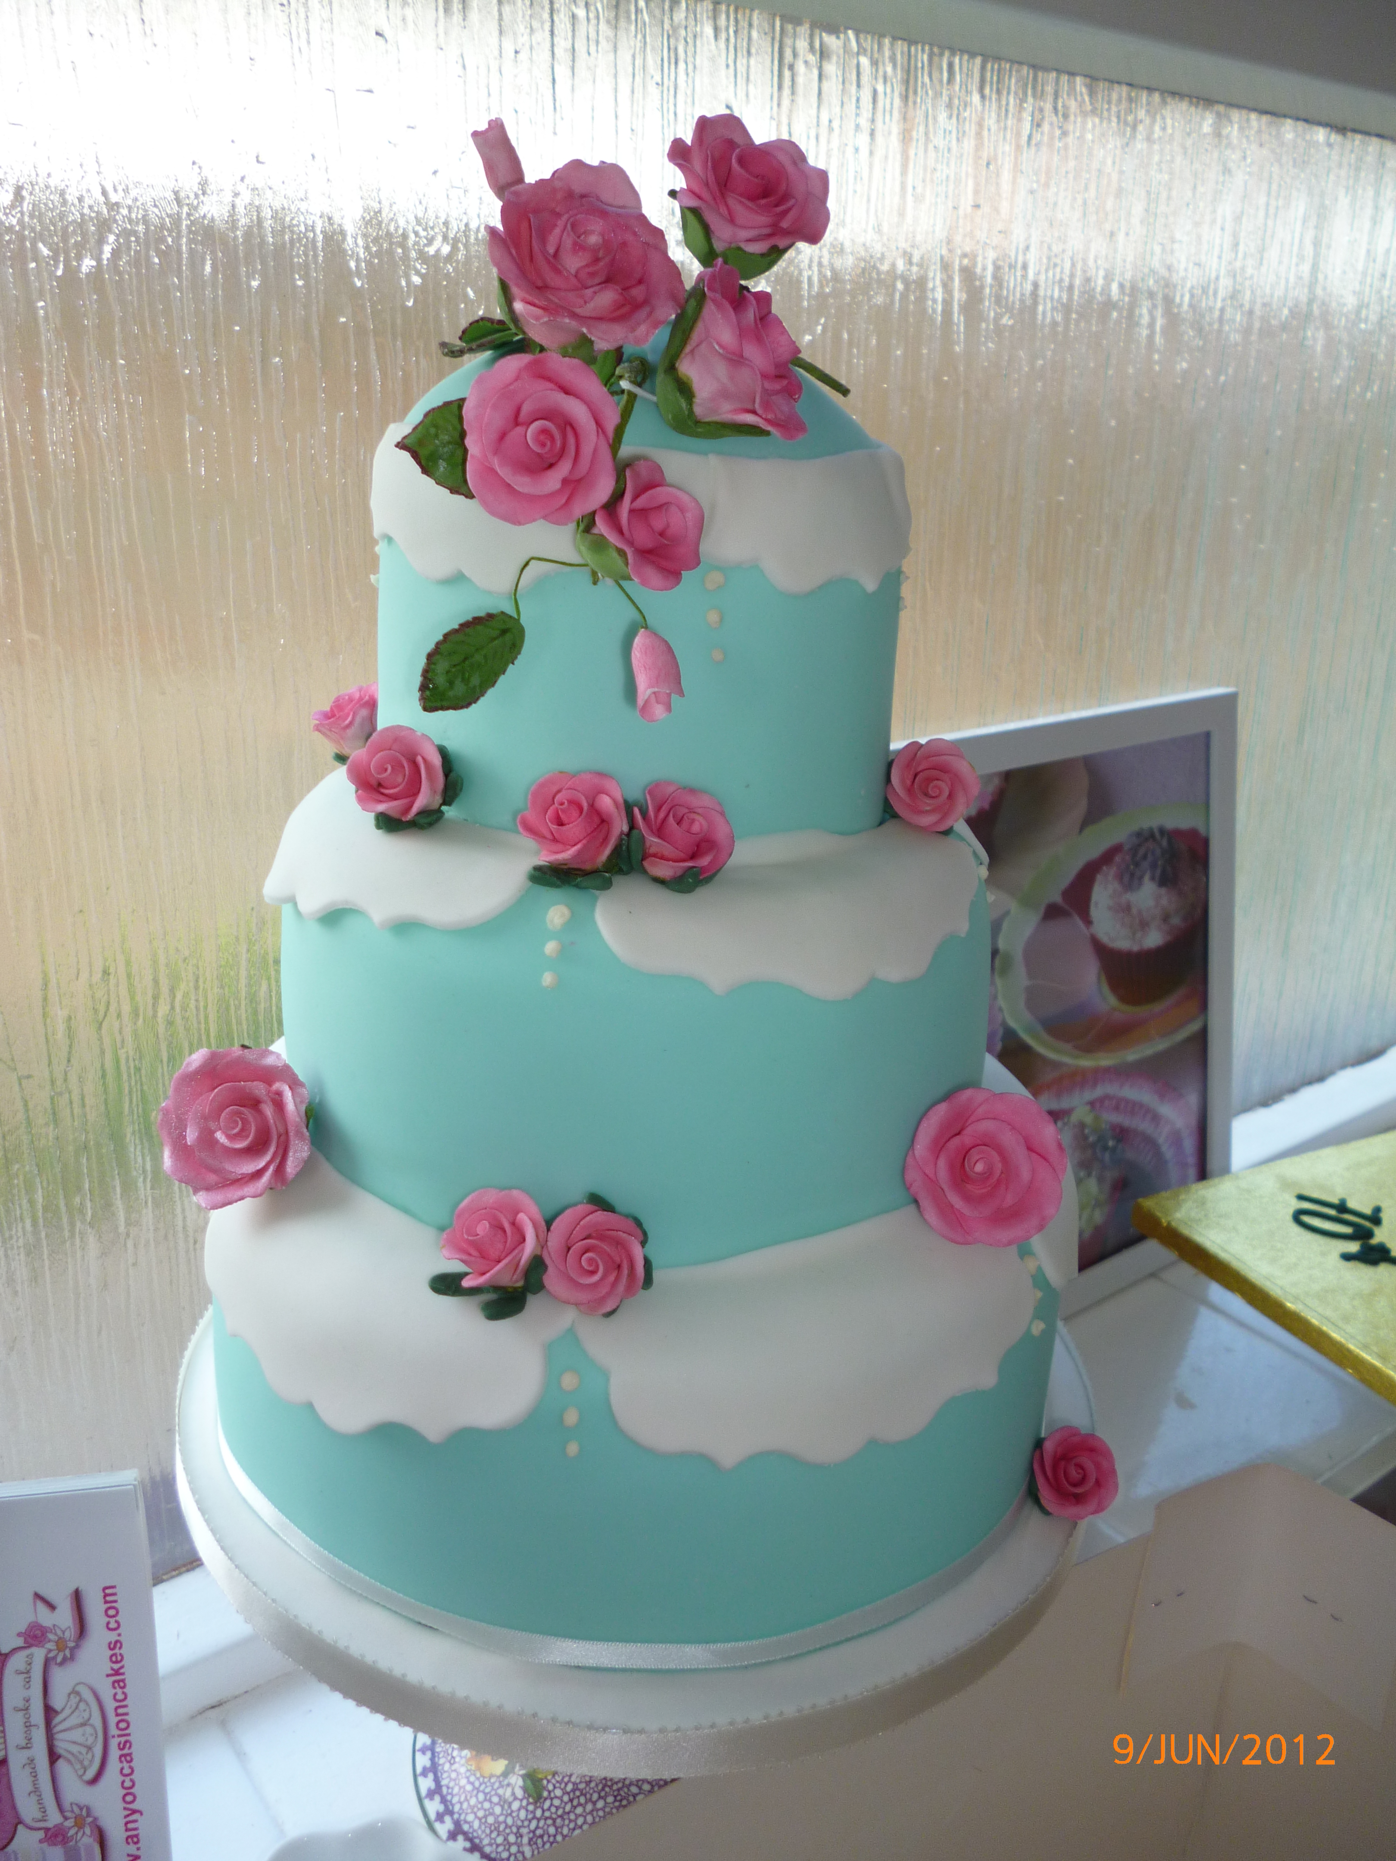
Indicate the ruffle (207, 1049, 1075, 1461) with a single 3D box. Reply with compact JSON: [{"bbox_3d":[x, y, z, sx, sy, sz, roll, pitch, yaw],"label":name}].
[{"bbox_3d":[-0.013,0.064,0.489,0.281,0.039,0.281,3,21,0],"label":"ruffle"}]

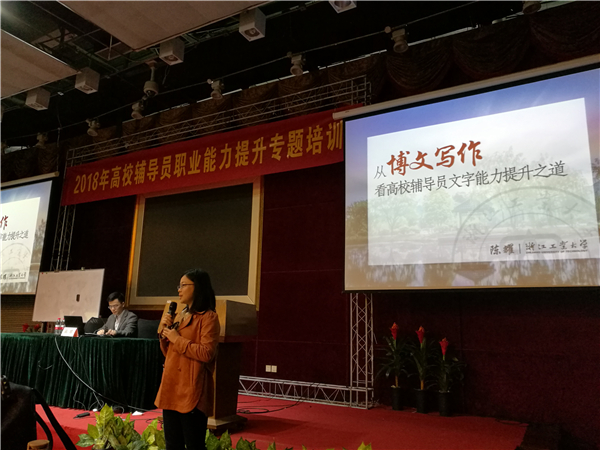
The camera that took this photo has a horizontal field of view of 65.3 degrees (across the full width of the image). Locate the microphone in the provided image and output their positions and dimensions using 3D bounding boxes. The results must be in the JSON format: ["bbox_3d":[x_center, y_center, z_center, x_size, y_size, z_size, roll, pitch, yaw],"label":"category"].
[{"bbox_3d":[-0.873,0.615,3.200,0.050,0.210,0.050,1,-13,30],"label":"microphone"}]

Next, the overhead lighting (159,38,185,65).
[{"bbox_3d":[-1.750,-2.391,6.427,0.225,0.280,0.225,-5,-14,29],"label":"overhead lighting"}]

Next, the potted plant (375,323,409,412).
[{"bbox_3d":[1.080,1.624,5.438,0.374,0.964,0.355,-5,-13,29],"label":"potted plant"}]

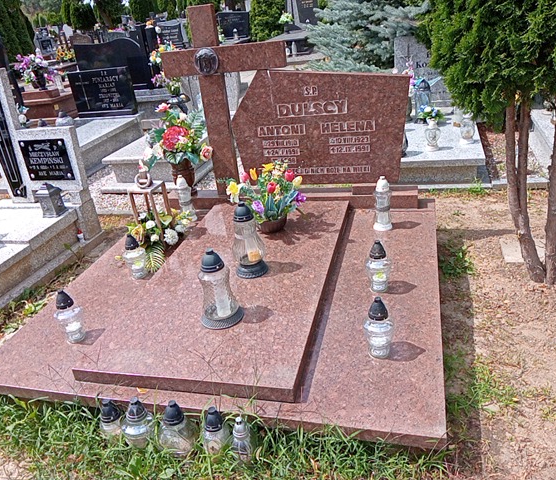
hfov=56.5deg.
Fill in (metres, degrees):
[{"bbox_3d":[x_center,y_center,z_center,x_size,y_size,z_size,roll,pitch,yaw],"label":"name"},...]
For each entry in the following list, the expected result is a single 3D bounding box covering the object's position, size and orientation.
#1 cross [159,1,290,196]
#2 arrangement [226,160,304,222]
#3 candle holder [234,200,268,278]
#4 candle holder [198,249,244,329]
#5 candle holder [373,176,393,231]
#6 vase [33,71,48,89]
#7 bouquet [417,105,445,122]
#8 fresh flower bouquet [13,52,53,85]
[{"bbox_3d":[-0.286,-0.819,3.181,0.760,1.144,0.100,1,28,15],"label":"cross"},{"bbox_3d":[-0.069,-0.250,2.874,0.460,0.385,0.360,1,28,15],"label":"arrangement"},{"bbox_3d":[-0.152,-0.010,2.493,0.170,0.360,0.170,1,28,15],"label":"candle holder"},{"bbox_3d":[-0.261,0.186,2.162,0.193,0.335,0.193,1,28,15],"label":"candle holder"},{"bbox_3d":[0.587,-0.211,2.906,0.107,0.306,0.107,1,28,15],"label":"candle holder"},{"bbox_3d":[-2.938,-1.974,6.419,0.150,0.243,0.150,1,28,15],"label":"vase"},{"bbox_3d":[1.283,-1.063,4.344,0.215,0.155,0.190,1,28,15],"label":"bouquet"},{"bbox_3d":[-2.992,-2.107,6.362,0.520,0.360,0.400,1,28,15],"label":"fresh flower bouquet"}]

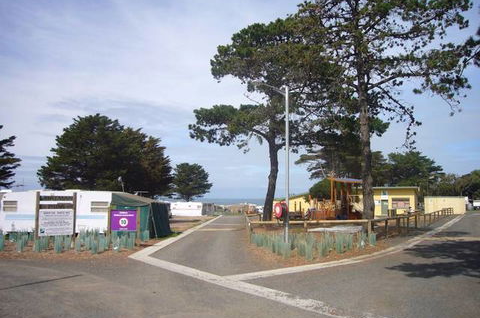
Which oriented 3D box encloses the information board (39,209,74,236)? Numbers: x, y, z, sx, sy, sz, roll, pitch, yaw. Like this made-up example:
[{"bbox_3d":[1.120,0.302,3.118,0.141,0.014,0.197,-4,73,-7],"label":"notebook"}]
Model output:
[{"bbox_3d":[-6.610,2.290,14.000,1.160,0.960,0.050,3,-7,-27],"label":"information board"}]

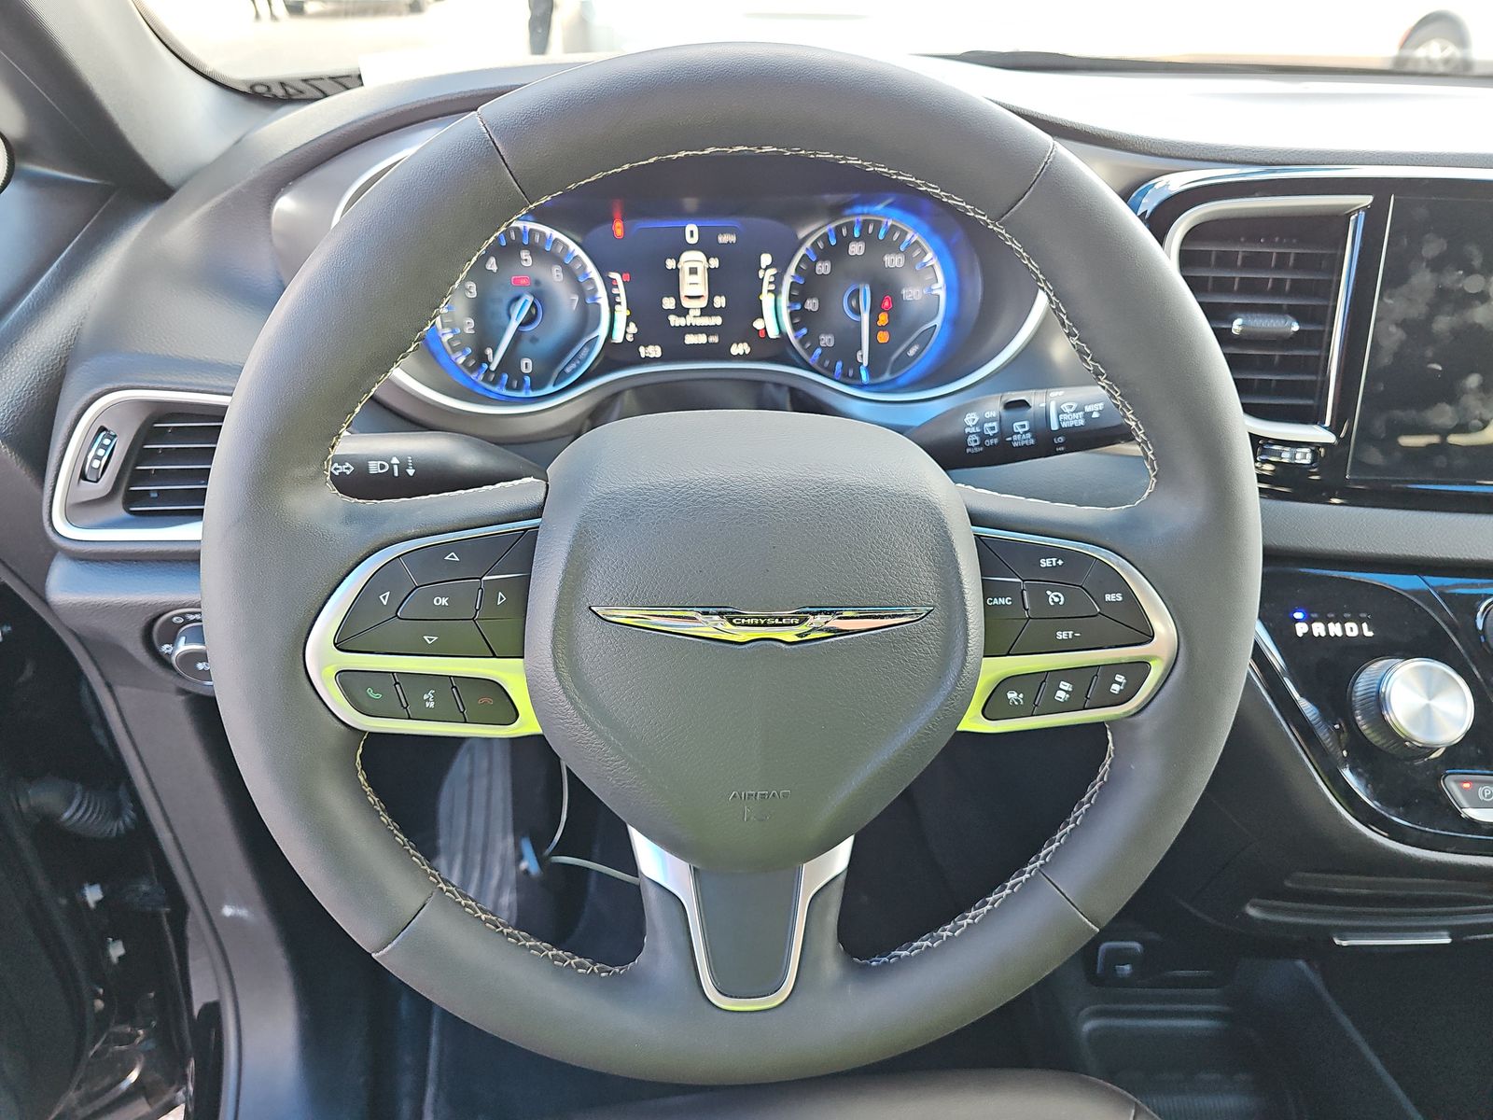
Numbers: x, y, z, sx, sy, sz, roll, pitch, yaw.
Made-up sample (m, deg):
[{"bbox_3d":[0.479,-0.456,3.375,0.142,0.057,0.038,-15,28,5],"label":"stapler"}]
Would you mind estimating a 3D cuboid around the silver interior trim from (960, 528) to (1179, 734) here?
[{"bbox_3d":[0.122,0.027,0.378,0.082,0.078,0.022,0,11,-7],"label":"silver interior trim"}]

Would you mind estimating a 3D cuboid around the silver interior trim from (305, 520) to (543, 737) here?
[{"bbox_3d":[-0.113,0.024,0.350,0.082,0.078,0.022,0,11,-7],"label":"silver interior trim"}]

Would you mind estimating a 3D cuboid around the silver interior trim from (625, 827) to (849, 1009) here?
[{"bbox_3d":[-0.001,0.138,0.389,0.088,0.080,0.022,0,11,-7],"label":"silver interior trim"}]

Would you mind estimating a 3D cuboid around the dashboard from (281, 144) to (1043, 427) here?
[{"bbox_3d":[-0.040,-0.162,0.570,0.435,0.165,0.100,0,12,-7],"label":"dashboard"}]

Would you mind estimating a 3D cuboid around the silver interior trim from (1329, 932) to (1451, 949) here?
[{"bbox_3d":[0.400,0.235,0.615,0.080,0.009,0.012,-1,32,-7],"label":"silver interior trim"}]

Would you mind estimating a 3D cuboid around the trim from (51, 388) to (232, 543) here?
[{"bbox_3d":[-0.294,-0.049,0.518,0.125,0.079,0.032,-1,12,-14],"label":"trim"}]

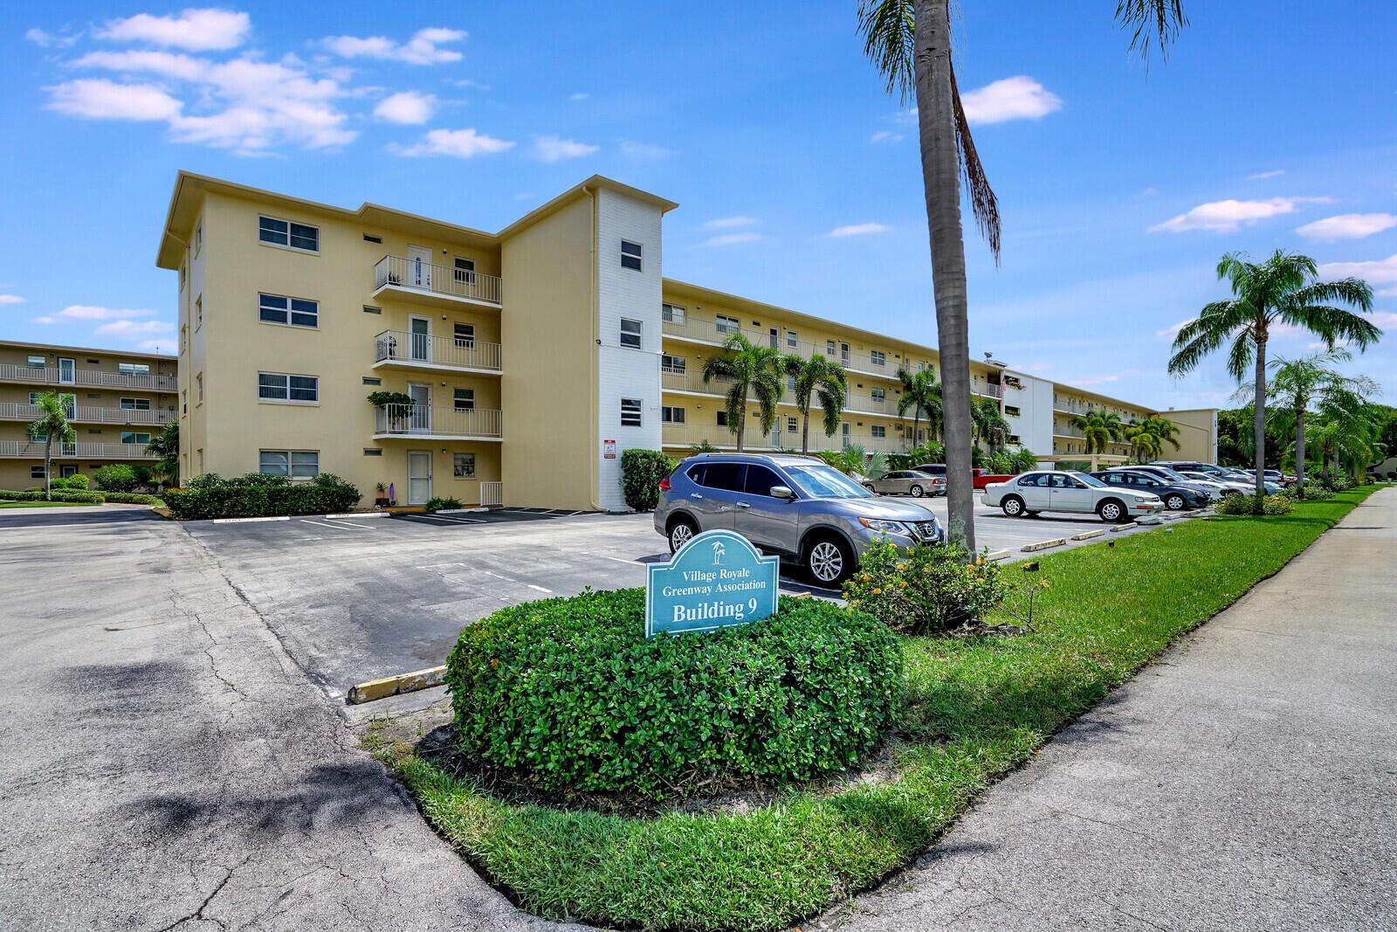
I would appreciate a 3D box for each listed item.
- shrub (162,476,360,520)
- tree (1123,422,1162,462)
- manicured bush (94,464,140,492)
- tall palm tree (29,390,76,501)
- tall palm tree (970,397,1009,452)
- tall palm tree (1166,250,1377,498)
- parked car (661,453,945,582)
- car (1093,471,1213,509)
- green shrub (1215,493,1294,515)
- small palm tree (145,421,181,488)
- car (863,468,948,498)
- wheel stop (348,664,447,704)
[{"bbox_3d":[-14.200,0.910,20.400,5.200,1.350,1.600,0,0,-43],"label":"shrub"},{"bbox_3d":[56.000,-1.950,78.500,4.200,7.200,4.200,0,0,-41],"label":"tree"},{"bbox_3d":[-40.369,0.810,42.994,2.500,2.050,2.200,1,-1,-42],"label":"manicured bush"},{"bbox_3d":[-30.500,-0.980,29.300,1.750,5.200,1.750,0,0,-41],"label":"tall palm tree"},{"bbox_3d":[23.306,-1.832,50.520,3.900,7.500,3.900,1,-1,-42],"label":"tall palm tree"},{"bbox_3d":[19.350,-2.910,21.200,5.400,9.000,5.400,0,0,-41],"label":"tall palm tree"},{"bbox_3d":[1.290,0.647,9.004,1.840,1.730,4.690,0,-1,-40],"label":"parked car"},{"bbox_3d":[17.700,0.935,24.792,1.800,1.470,4.320,0,-1,-38],"label":"car"},{"bbox_3d":[18.700,1.200,20.900,2.200,0.750,2.100,0,0,-41],"label":"green shrub"},{"bbox_3d":[-36.476,-0.665,43.008,3.100,5.000,3.100,1,-1,-42],"label":"small palm tree"},{"bbox_3d":[11.200,1.037,34.392,1.790,1.450,4.870,0,-1,-41],"label":"car"},{"bbox_3d":[-1.500,1.475,4.700,1.980,0.115,0.165,0,0,-41],"label":"wheel stop"}]

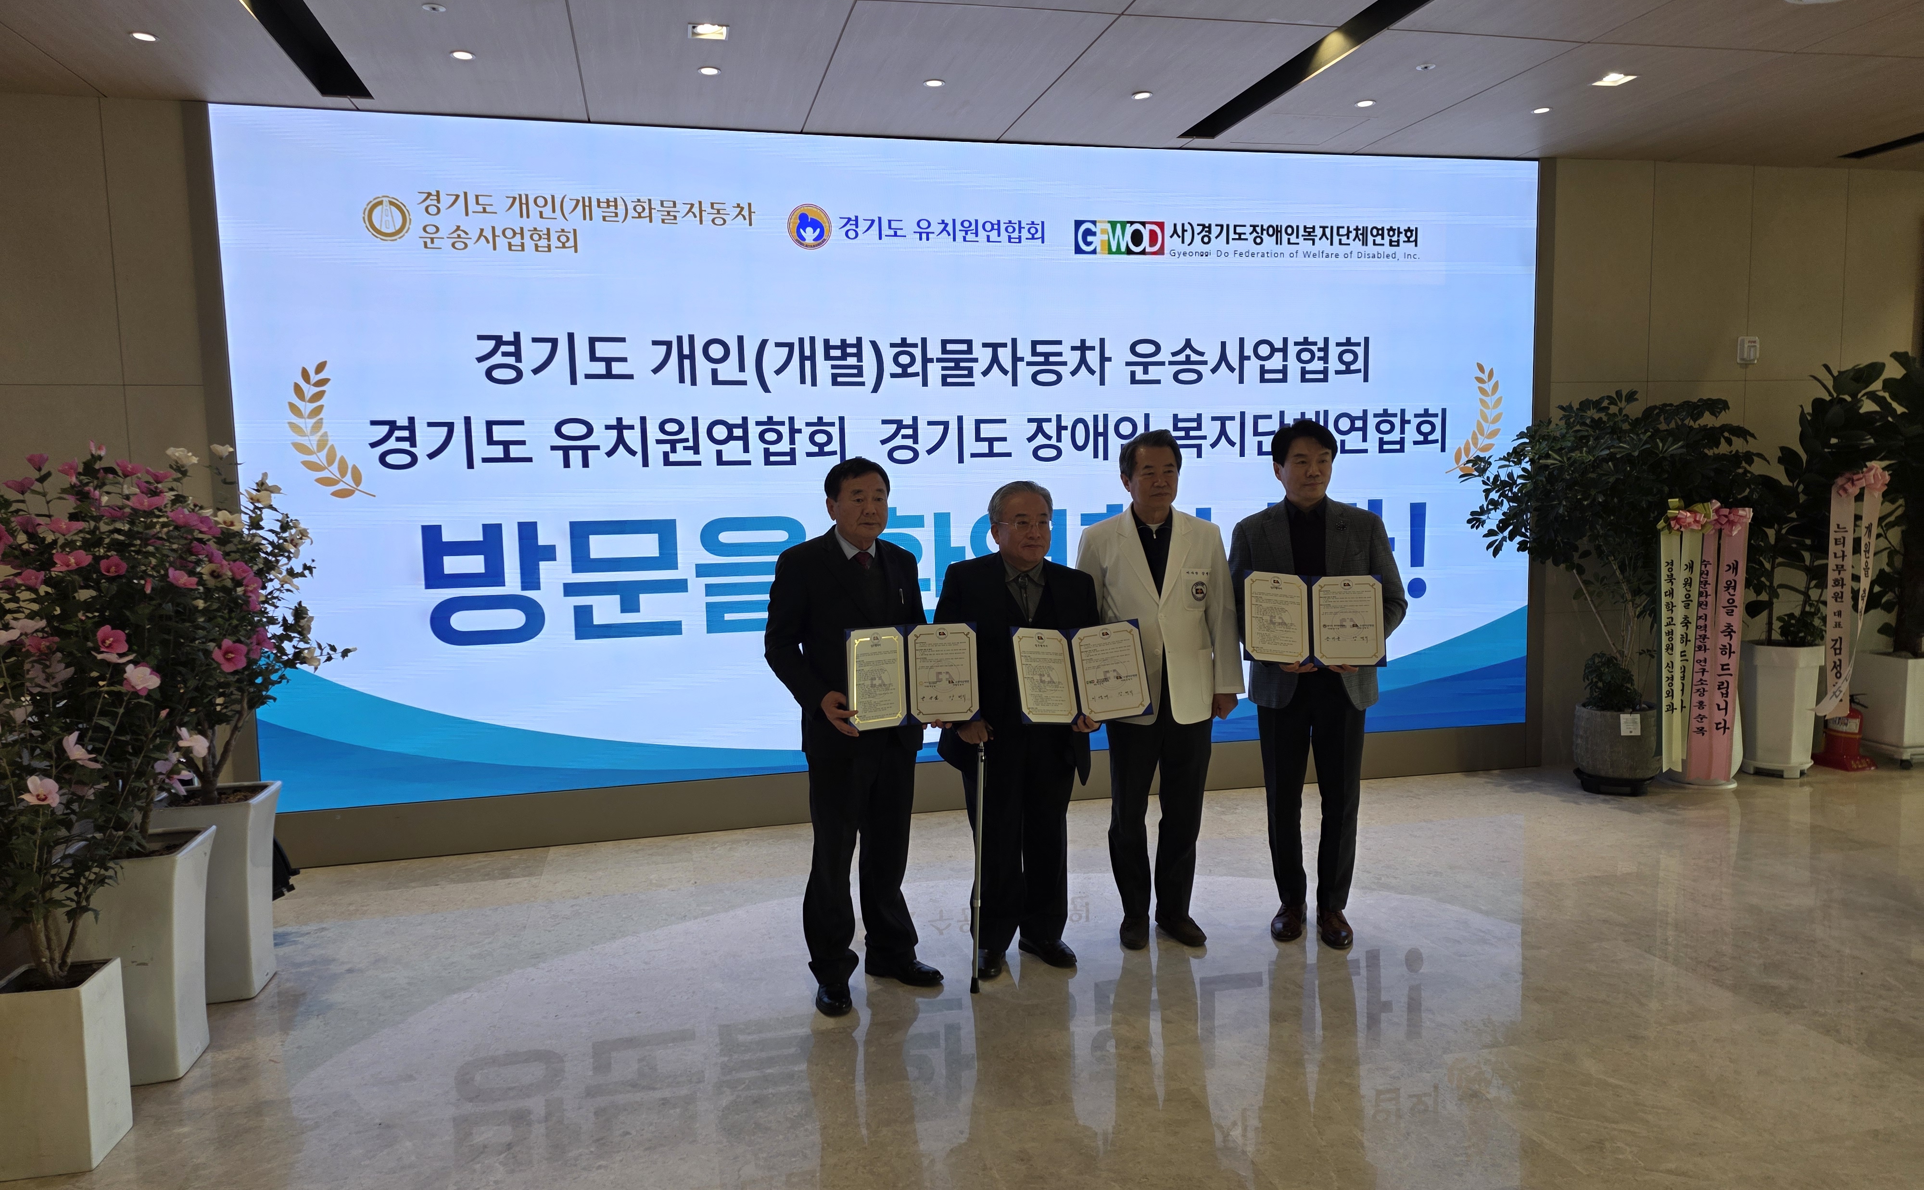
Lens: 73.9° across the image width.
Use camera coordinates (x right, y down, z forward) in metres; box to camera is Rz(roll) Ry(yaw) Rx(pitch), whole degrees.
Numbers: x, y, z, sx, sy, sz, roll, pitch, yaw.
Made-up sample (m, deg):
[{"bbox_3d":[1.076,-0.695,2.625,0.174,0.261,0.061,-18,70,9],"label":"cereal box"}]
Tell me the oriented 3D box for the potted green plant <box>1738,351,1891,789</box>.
[{"bbox_3d":[4.388,-0.127,6.564,0.700,2.050,0.650,-2,6,-13],"label":"potted green plant"}]

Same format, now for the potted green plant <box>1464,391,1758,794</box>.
[{"bbox_3d":[3.178,0.002,6.205,1.270,1.910,1.050,-2,6,-13],"label":"potted green plant"}]

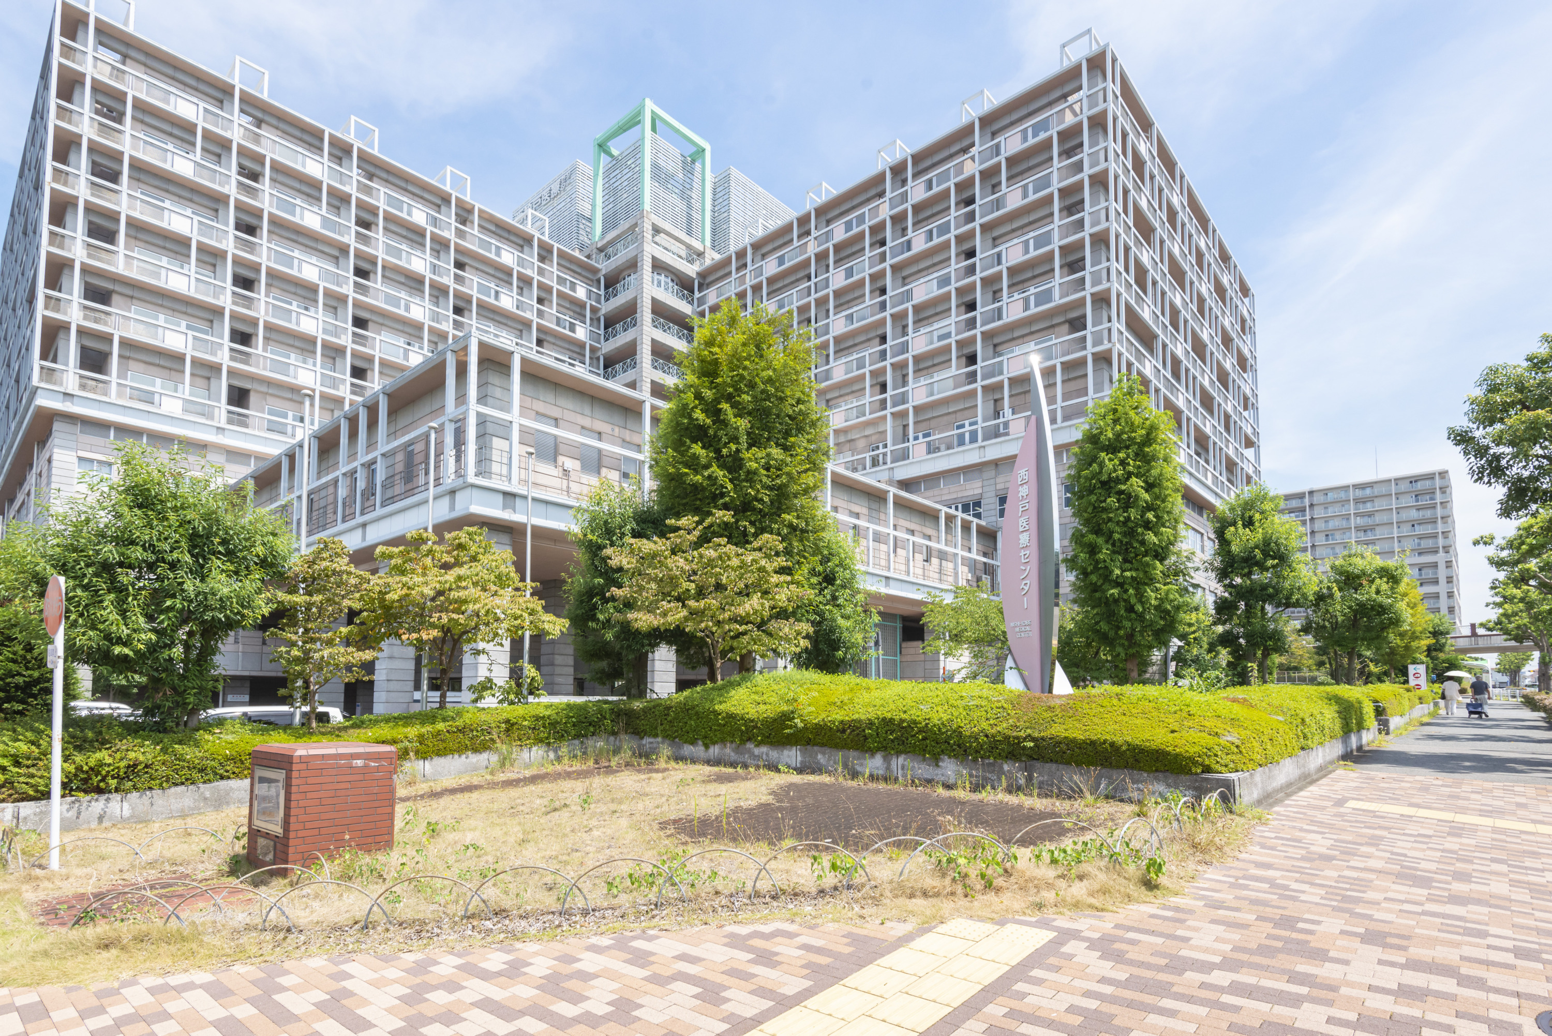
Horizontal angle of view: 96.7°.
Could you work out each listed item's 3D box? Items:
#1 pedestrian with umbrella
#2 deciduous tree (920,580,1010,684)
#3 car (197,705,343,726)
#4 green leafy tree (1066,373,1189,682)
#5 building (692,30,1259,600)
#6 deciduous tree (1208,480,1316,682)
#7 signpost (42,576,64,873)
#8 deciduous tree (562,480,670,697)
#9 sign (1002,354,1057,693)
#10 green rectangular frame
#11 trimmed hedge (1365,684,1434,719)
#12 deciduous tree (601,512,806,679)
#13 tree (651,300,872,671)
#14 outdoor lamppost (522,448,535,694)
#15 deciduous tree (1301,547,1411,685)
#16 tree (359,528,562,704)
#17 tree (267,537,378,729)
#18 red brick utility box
[{"bbox_3d":[25.557,6.623,26.000,0.800,1.720,0.850,7,-10,-44],"label":"pedestrian with umbrella"},{"bbox_3d":[5.046,3.690,17.354,2.747,4.082,2.747,0,-10,0],"label":"deciduous tree"},{"bbox_3d":[-16.523,6.730,21.866,4.500,1.540,1.720,9,-14,-43],"label":"car"},{"bbox_3d":[7.938,0.833,15.553,2.433,8.673,2.433,0,-10,0],"label":"green leafy tree"},{"bbox_3d":[19.907,-5.375,67.887,38.753,41.034,40.200,-7,-10,44],"label":"building"},{"bbox_3d":[16.334,2.874,23.214,3.063,8.227,3.063,0,-10,0],"label":"deciduous tree"},{"bbox_3d":[-6.911,1.954,6.600,0.600,2.800,0.150,-2,-4,31],"label":"signpost"},{"bbox_3d":[-3.659,1.792,17.000,3.000,5.400,3.000,0,-7,0],"label":"deciduous tree"},{"bbox_3d":[4.965,0.164,13.300,0.750,6.600,0.950,2,-4,-40],"label":"sign"},{"bbox_3d":[-12.488,-33.206,70.536,8.000,11.200,8.000,-9,-13,41],"label":"green rectangular frame"},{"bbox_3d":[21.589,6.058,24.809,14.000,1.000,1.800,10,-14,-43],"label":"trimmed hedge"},{"bbox_3d":[-1.463,1.845,15.000,4.200,3.800,3.700,0,-7,0],"label":"deciduous tree"},{"bbox_3d":[-0.506,-0.053,16.462,4.486,11.082,4.486,0,-10,0],"label":"tree"},{"bbox_3d":[-6.810,1.736,19.000,0.250,7.300,0.250,0,-3,0],"label":"outdoor lamppost"},{"bbox_3d":[20.176,3.710,24.000,3.000,5.100,2.900,0,-7,0],"label":"deciduous tree"},{"bbox_3d":[-6.358,2.091,14.000,3.700,3.750,3.300,0,-7,0],"label":"tree"},{"bbox_3d":[-7.807,2.422,11.866,1.617,4.220,1.617,0,-10,0],"label":"tree"},{"bbox_3d":[-4.508,2.776,6.945,1.000,1.120,0.890,-8,-13,37],"label":"red brick utility box"}]

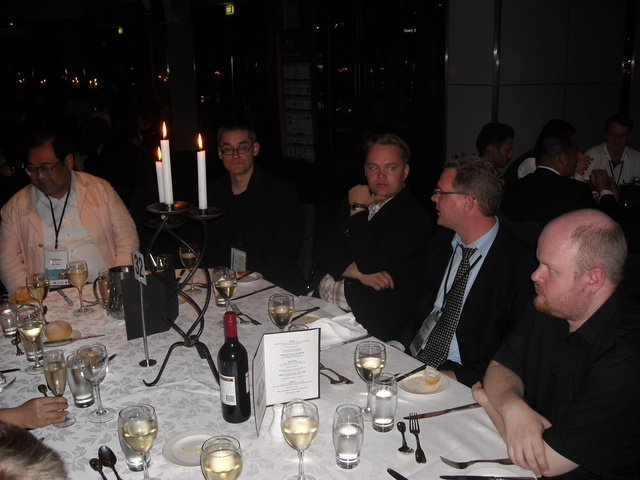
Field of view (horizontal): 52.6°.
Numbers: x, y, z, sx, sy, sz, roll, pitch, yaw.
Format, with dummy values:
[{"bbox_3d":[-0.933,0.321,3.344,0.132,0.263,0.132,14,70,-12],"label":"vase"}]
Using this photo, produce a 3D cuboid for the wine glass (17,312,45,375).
[{"bbox_3d":[-0.868,0.307,1.950,0.080,0.190,0.080,0,16,0],"label":"wine glass"}]

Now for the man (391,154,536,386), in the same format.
[{"bbox_3d":[0.401,0.407,2.083,0.800,1.345,0.580,-12,18,-39],"label":"man"}]

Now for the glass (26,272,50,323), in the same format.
[{"bbox_3d":[-0.976,0.213,2.269,0.078,0.187,0.078,-1,14,0],"label":"glass"}]

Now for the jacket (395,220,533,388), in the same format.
[{"bbox_3d":[0.489,0.236,2.210,0.410,0.640,0.520,-11,19,-31],"label":"jacket"}]

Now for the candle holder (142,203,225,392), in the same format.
[{"bbox_3d":[-0.377,0.148,1.865,0.255,0.535,0.255,0,16,0],"label":"candle holder"}]

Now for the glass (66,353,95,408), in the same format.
[{"bbox_3d":[-0.626,0.373,1.710,0.067,0.136,0.067,-1,14,0],"label":"glass"}]

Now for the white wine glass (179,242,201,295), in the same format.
[{"bbox_3d":[-0.515,0.117,2.594,0.080,0.190,0.080,0,16,0],"label":"white wine glass"}]

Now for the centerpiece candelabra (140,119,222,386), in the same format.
[{"bbox_3d":[-0.378,0.048,1.835,0.255,0.745,0.255,0,16,0],"label":"centerpiece candelabra"}]

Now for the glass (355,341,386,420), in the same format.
[{"bbox_3d":[0.130,0.373,1.693,0.081,0.191,0.081,0,16,0],"label":"glass"}]

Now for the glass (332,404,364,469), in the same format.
[{"bbox_3d":[0.064,0.434,1.425,0.067,0.136,0.067,-1,14,0],"label":"glass"}]

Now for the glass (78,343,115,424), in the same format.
[{"bbox_3d":[-0.582,0.378,1.700,0.079,0.190,0.079,0,16,0],"label":"glass"}]

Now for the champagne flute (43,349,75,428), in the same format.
[{"bbox_3d":[-0.647,0.369,1.615,0.057,0.188,0.057,-1,14,0],"label":"champagne flute"}]

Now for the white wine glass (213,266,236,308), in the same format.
[{"bbox_3d":[-0.332,0.197,2.303,0.078,0.187,0.078,-1,14,0],"label":"white wine glass"}]

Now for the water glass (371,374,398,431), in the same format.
[{"bbox_3d":[0.163,0.415,1.643,0.071,0.137,0.071,0,16,0],"label":"water glass"}]

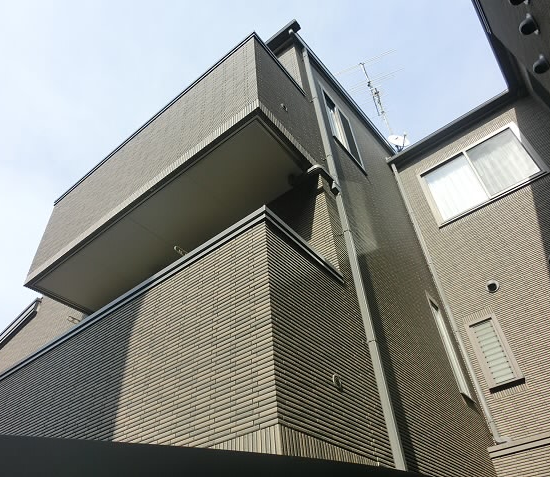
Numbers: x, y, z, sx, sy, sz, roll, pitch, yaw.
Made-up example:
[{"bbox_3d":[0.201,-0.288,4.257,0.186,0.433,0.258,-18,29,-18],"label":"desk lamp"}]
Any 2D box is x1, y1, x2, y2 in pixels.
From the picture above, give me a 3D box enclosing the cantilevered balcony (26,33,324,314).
[{"bbox_3d":[-1.405,-0.618,5.538,3.881,1.594,0.945,-30,-49,26],"label":"cantilevered balcony"}]

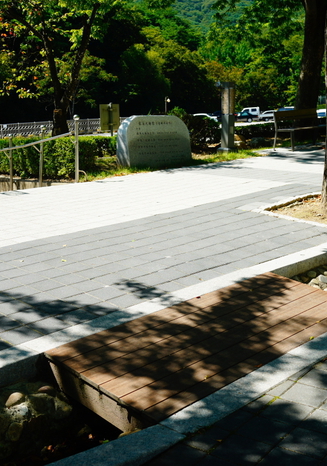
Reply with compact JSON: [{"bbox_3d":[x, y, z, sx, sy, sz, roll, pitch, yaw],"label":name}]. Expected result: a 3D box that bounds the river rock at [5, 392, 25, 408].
[{"bbox_3d":[-0.723,0.813,3.307,0.083,0.060,0.067,0,11,0],"label":"river rock"}]

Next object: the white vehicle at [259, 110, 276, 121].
[{"bbox_3d":[15.132,-16.702,97.000,4.400,1.550,1.780,0,11,2],"label":"white vehicle"}]

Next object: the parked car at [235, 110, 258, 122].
[{"bbox_3d":[10.100,-14.681,86.000,4.500,1.430,1.750,4,12,17],"label":"parked car"}]

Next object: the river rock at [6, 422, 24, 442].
[{"bbox_3d":[-0.688,0.928,3.160,0.086,0.080,0.090,-2,12,-11],"label":"river rock"}]

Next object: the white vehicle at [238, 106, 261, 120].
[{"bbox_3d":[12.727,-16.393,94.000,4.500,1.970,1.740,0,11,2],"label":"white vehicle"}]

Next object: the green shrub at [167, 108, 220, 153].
[{"bbox_3d":[0.600,-2.071,13.600,1.100,0.950,1.100,-1,11,-6],"label":"green shrub"}]

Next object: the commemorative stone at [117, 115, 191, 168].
[{"bbox_3d":[-0.120,-1.439,10.487,1.070,0.770,0.380,-6,13,-28],"label":"commemorative stone"}]

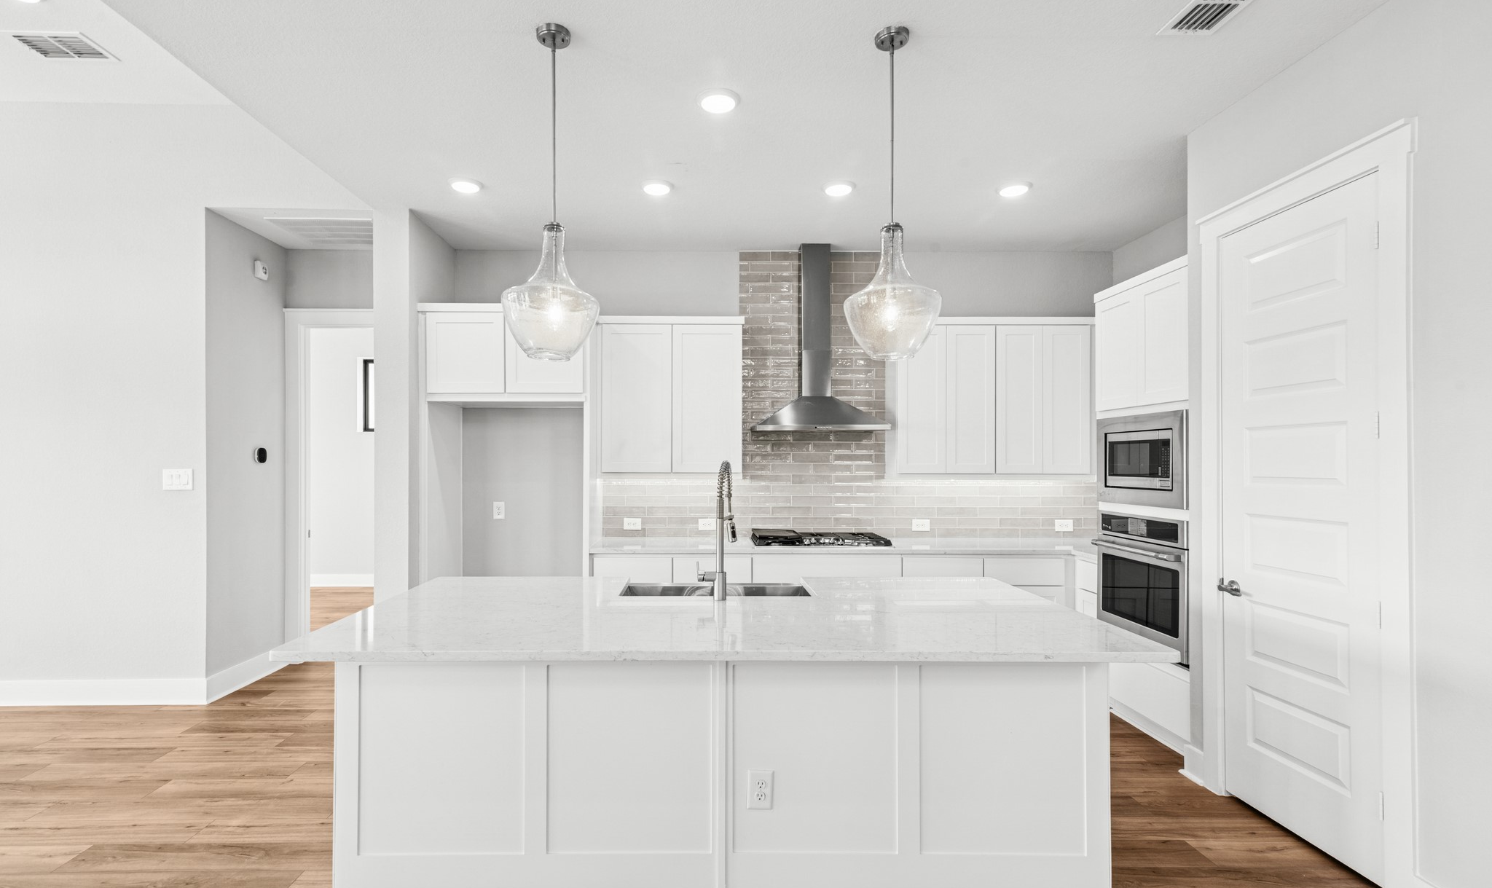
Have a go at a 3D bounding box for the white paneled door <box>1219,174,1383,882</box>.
[{"bbox_3d":[2.150,0.295,2.588,0.050,2.438,0.690,0,-1,-3],"label":"white paneled door"}]

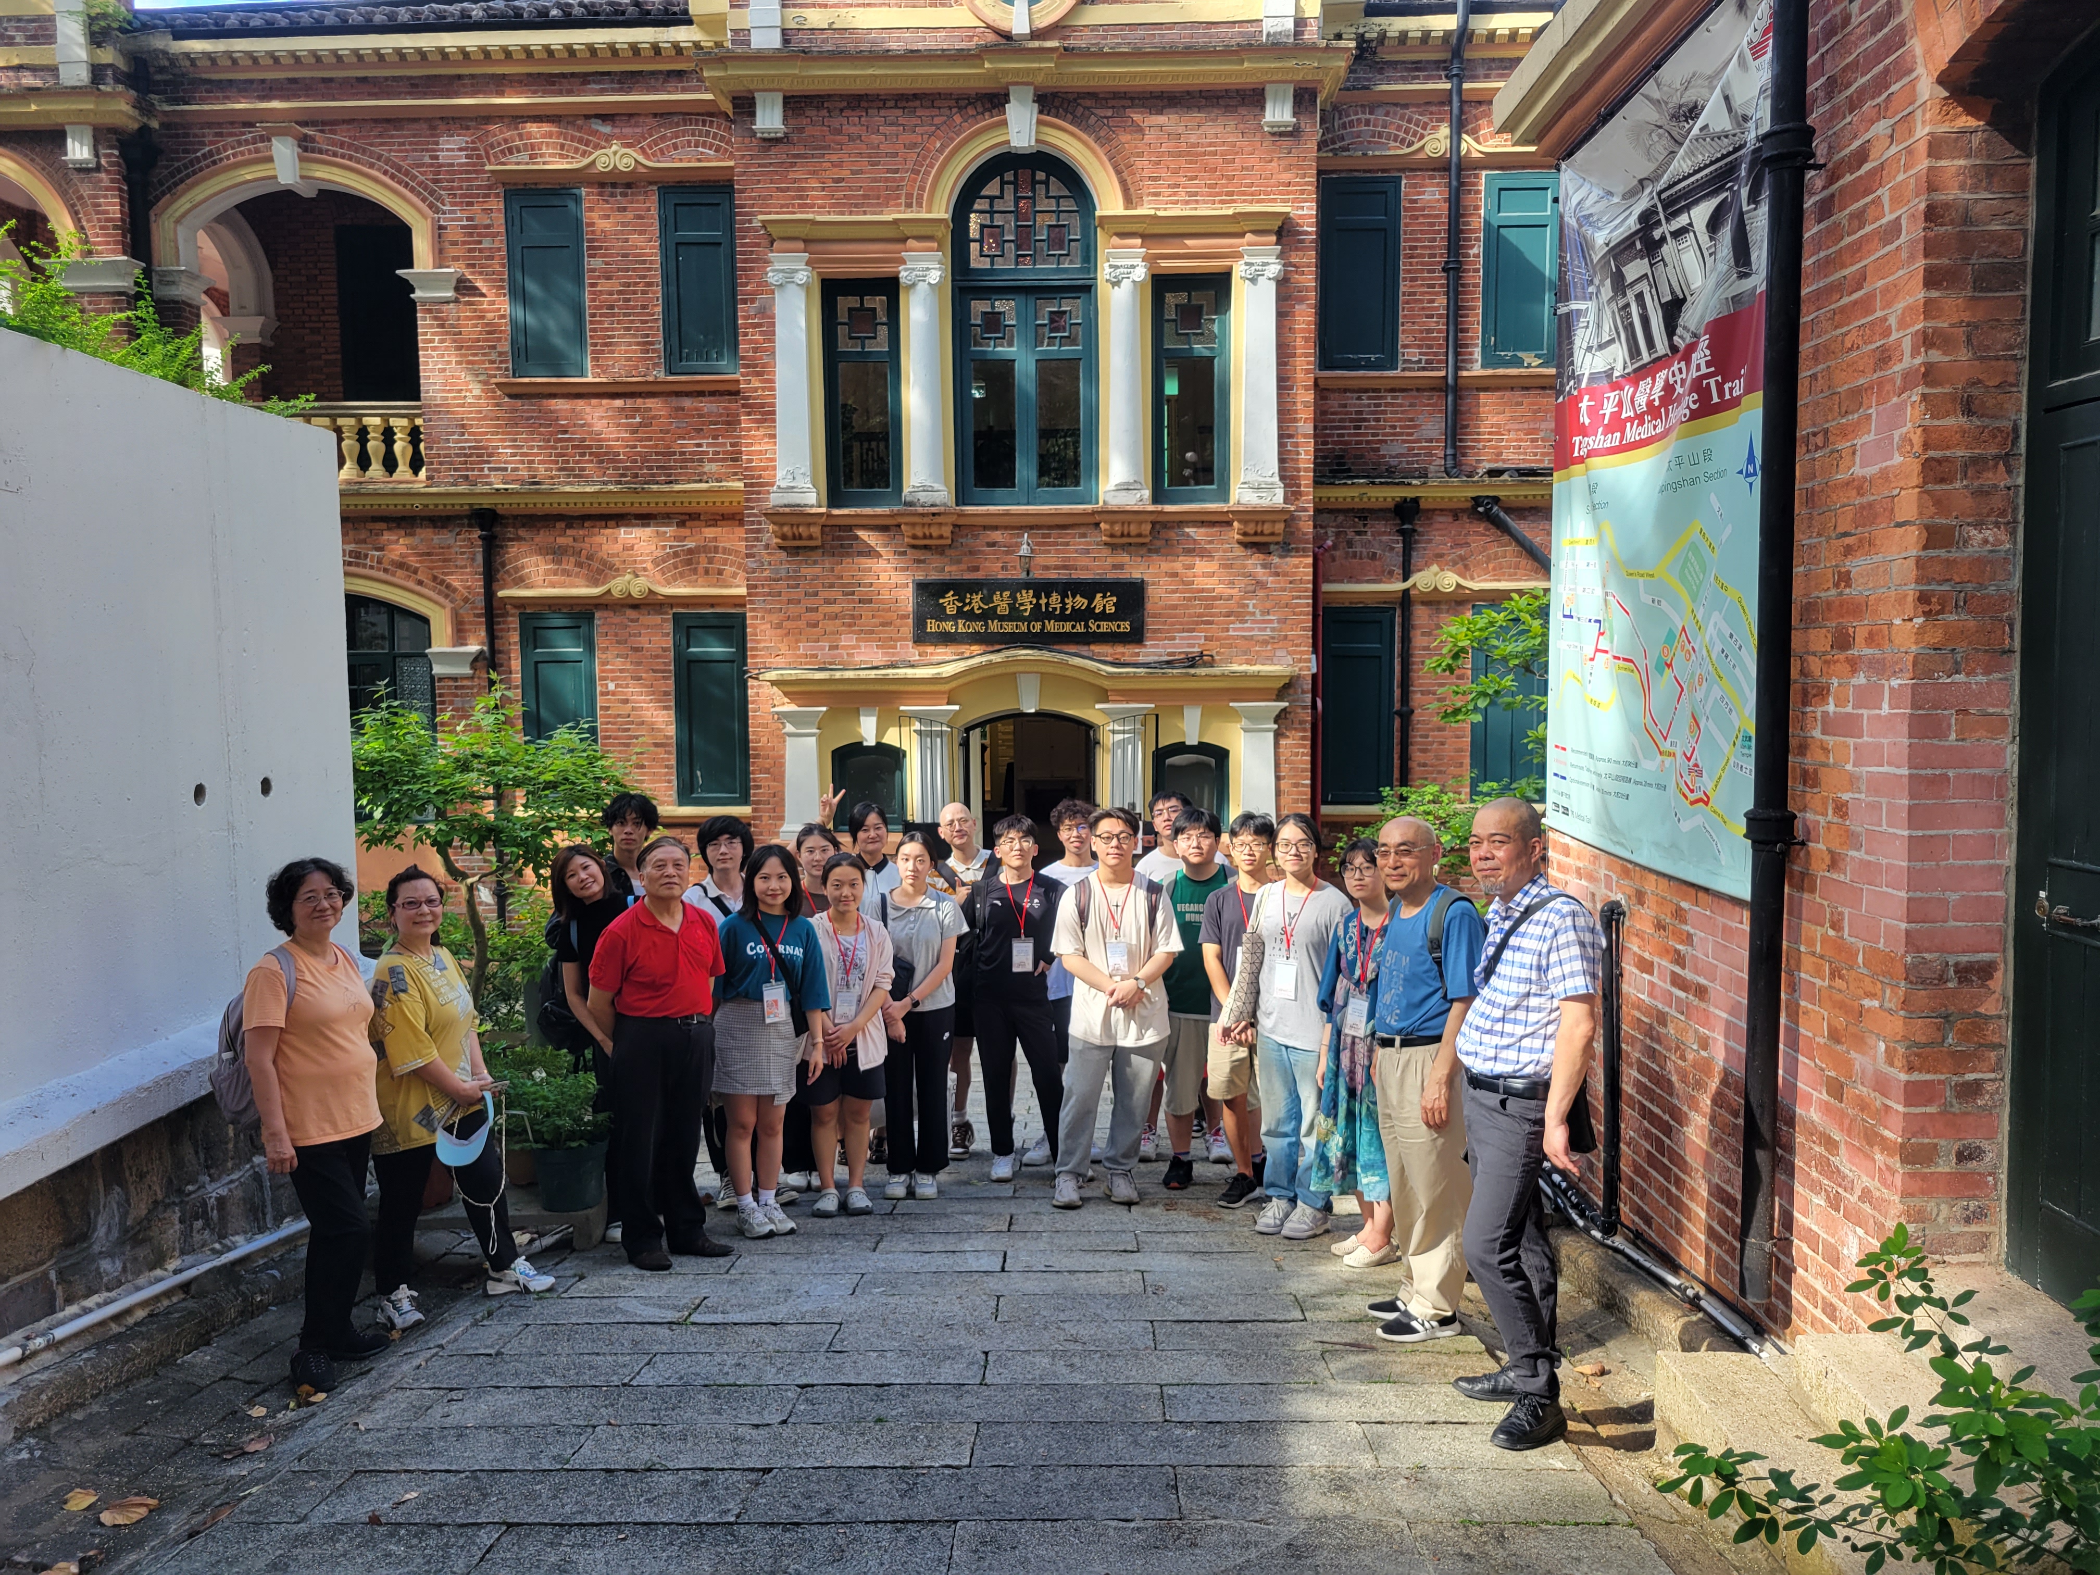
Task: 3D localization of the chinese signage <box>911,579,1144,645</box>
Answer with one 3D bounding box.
[{"bbox_3d":[-0.206,-1.672,15.103,2.220,0.623,0.070,0,5,2],"label":"chinese signage"}]

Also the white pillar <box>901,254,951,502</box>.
[{"bbox_3d":[-1.164,-3.839,14.994,0.441,2.352,0.360,0,4,2],"label":"white pillar"}]

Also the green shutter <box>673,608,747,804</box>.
[{"bbox_3d":[-3.486,-0.809,16.350,0.787,2.002,0.070,0,5,2],"label":"green shutter"}]

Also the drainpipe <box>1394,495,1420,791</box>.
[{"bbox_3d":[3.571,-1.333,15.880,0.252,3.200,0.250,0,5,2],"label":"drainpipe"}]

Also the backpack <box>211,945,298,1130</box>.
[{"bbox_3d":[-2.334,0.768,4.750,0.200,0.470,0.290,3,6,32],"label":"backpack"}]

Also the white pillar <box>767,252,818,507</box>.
[{"bbox_3d":[-2.412,-3.842,15.033,0.443,2.358,0.360,0,4,2],"label":"white pillar"}]

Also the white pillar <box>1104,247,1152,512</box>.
[{"bbox_3d":[0.725,-3.838,14.880,0.427,2.353,0.380,0,5,2],"label":"white pillar"}]

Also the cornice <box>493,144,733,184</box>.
[{"bbox_3d":[-4.318,-6.217,15.788,2.580,0.380,0.160,0,5,2],"label":"cornice"}]

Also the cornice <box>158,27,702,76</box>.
[{"bbox_3d":[-5.988,-7.209,15.626,5.600,0.360,0.360,0,5,2],"label":"cornice"}]

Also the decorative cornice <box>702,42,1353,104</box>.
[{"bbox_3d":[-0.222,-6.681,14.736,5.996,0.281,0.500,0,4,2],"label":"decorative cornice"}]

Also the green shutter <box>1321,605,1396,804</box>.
[{"bbox_3d":[3.139,-0.847,16.102,0.772,2.005,0.070,0,5,2],"label":"green shutter"}]

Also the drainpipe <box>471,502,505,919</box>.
[{"bbox_3d":[-5.811,-0.556,16.453,0.220,4.707,0.220,0,4,2],"label":"drainpipe"}]

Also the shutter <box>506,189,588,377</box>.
[{"bbox_3d":[-5.074,-5.111,16.005,0.807,1.846,0.070,0,5,2],"label":"shutter"}]

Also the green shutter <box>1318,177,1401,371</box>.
[{"bbox_3d":[3.131,-5.190,15.970,0.826,1.943,0.090,0,4,2],"label":"green shutter"}]

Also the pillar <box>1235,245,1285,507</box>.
[{"bbox_3d":[1.982,-3.841,14.897,0.428,2.389,0.360,0,4,2],"label":"pillar"}]

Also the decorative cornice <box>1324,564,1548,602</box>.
[{"bbox_3d":[3.976,-2.090,16.073,2.573,0.382,0.180,0,4,2],"label":"decorative cornice"}]

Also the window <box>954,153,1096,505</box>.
[{"bbox_3d":[-0.238,-4.356,15.033,1.340,3.256,0.150,0,5,2],"label":"window"}]

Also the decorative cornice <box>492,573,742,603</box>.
[{"bbox_3d":[-4.361,-2.064,16.332,2.741,0.337,0.180,0,4,2],"label":"decorative cornice"}]

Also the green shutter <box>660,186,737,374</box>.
[{"bbox_3d":[-3.575,-5.191,16.177,0.805,1.901,0.090,0,4,2],"label":"green shutter"}]

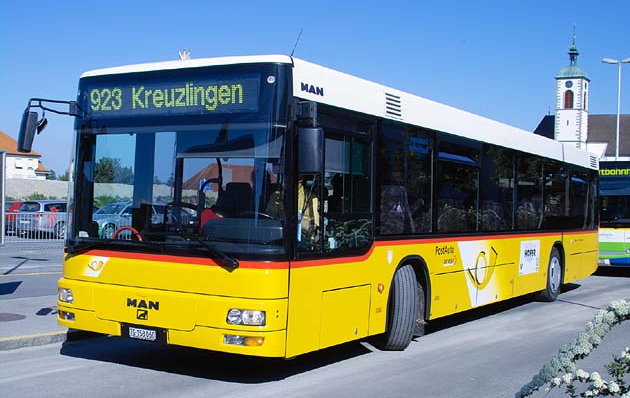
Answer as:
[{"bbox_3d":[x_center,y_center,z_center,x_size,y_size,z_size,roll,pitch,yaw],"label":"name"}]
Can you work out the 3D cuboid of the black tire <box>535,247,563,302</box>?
[{"bbox_3d":[3.989,1.303,13.321,0.285,0.950,0.950,1,-1,33],"label":"black tire"}]

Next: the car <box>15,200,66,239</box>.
[{"bbox_3d":[-9.660,0.800,30.840,1.760,1.460,4.380,1,-1,34],"label":"car"}]

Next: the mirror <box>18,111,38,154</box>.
[{"bbox_3d":[-2.727,-0.632,7.316,0.120,0.385,0.200,11,-6,-32],"label":"mirror"}]

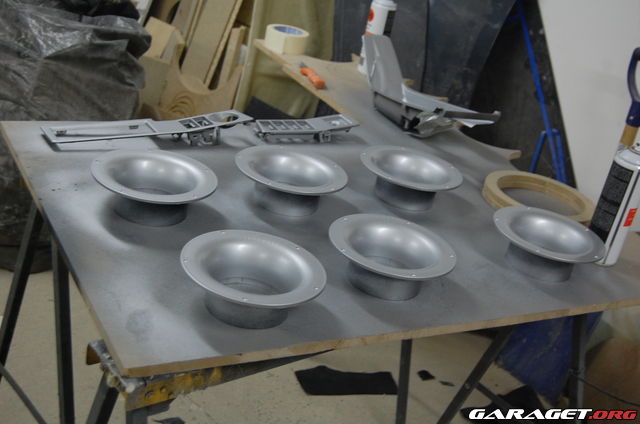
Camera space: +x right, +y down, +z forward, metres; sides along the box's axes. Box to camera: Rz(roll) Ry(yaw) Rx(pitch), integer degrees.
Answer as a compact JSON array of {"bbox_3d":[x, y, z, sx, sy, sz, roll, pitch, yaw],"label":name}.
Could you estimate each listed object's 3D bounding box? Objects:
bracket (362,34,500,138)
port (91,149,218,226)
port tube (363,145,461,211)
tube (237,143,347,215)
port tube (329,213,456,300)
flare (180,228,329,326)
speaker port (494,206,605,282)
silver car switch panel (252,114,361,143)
[{"bbox_3d":[0.260,-0.294,1.962,0.255,0.168,0.275,-4,30,-34],"label":"bracket"},{"bbox_3d":[-0.250,-0.031,1.276,0.186,0.061,0.186,8,25,-11],"label":"port"},{"bbox_3d":[0.157,-0.054,1.529,0.186,0.061,0.186,16,25,5],"label":"port tube"},{"bbox_3d":[-0.052,-0.046,1.407,0.186,0.061,0.186,12,25,-2],"label":"tube"},{"bbox_3d":[0.098,0.072,1.233,0.186,0.061,0.186,16,25,5],"label":"port tube"},{"bbox_3d":[-0.089,0.094,1.092,0.186,0.061,0.186,12,25,-4],"label":"flare"},{"bbox_3d":[0.366,0.060,1.395,0.186,0.061,0.186,20,26,15],"label":"speaker port"},{"bbox_3d":[-0.032,-0.167,1.704,0.240,0.035,0.066,-4,30,-34],"label":"silver car switch panel"}]

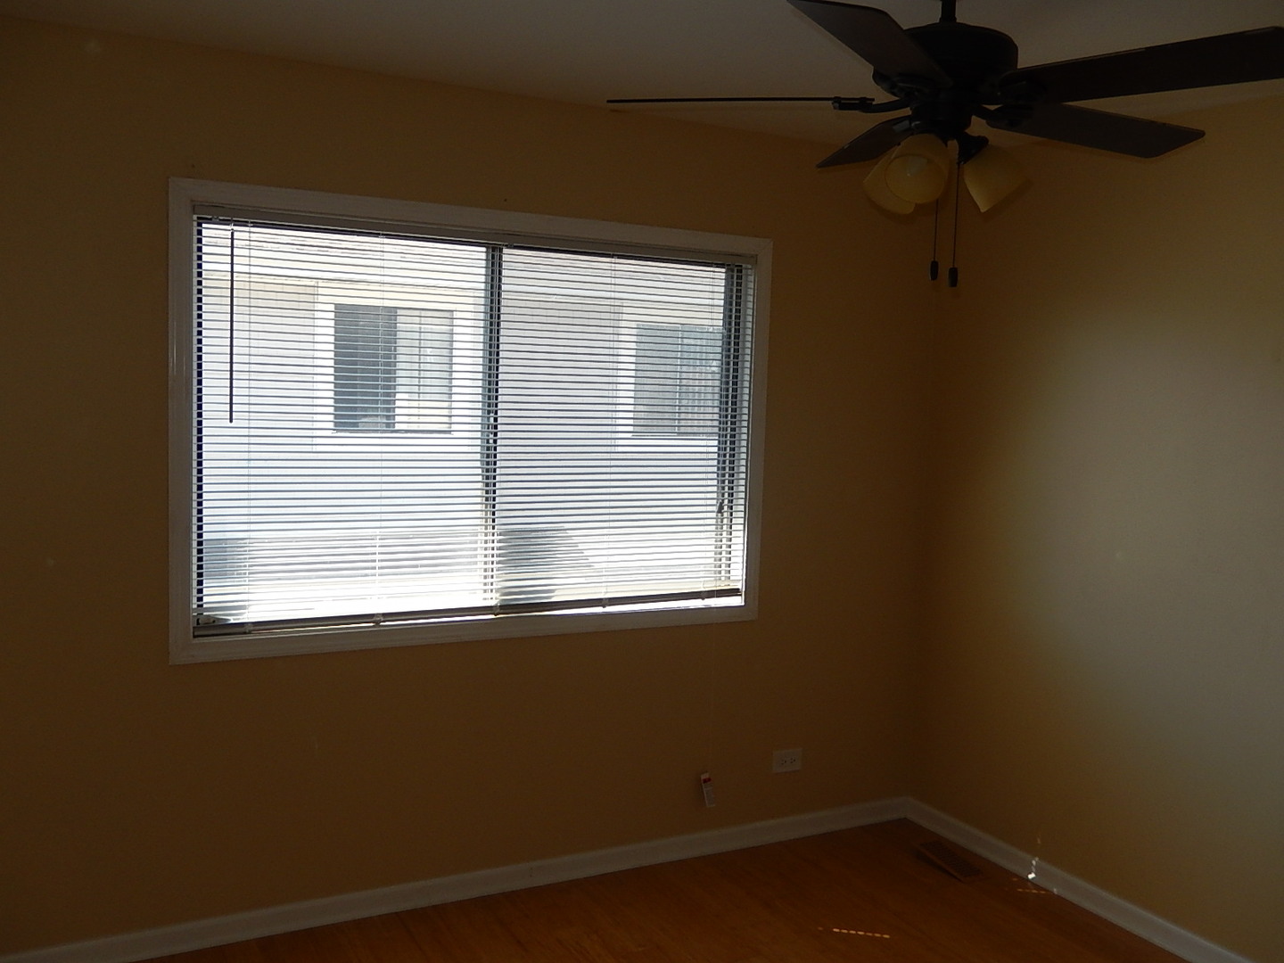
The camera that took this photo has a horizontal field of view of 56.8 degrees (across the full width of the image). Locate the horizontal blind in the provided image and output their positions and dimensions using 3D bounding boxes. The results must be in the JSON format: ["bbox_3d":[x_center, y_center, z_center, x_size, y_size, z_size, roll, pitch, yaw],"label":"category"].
[{"bbox_3d":[-0.428,-0.164,3.607,1.767,1.160,0.030,-1,5,-28],"label":"horizontal blind"}]

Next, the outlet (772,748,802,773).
[{"bbox_3d":[0.513,0.987,4.198,0.123,0.077,0.008,-1,5,-28],"label":"outlet"}]

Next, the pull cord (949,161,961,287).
[{"bbox_3d":[0.518,-0.424,1.956,0.015,0.207,0.015,-1,5,-28],"label":"pull cord"}]

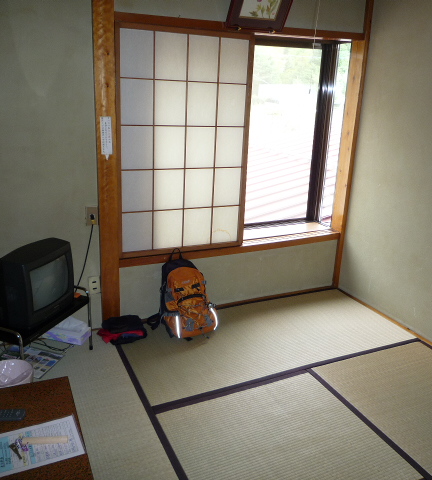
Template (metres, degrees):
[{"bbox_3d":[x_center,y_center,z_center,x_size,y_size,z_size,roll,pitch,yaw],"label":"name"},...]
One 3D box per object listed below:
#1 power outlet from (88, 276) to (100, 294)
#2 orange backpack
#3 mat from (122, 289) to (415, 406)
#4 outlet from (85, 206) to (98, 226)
[{"bbox_3d":[-0.763,0.287,2.925,0.070,0.119,0.012,-6,20,-24],"label":"power outlet"},{"bbox_3d":[-0.174,0.336,2.995,0.300,0.500,0.230,-6,8,-24],"label":"orange backpack"},{"bbox_3d":[0.345,0.646,3.058,1.830,0.050,0.872,-6,20,-24],"label":"mat"},{"bbox_3d":[-0.746,-0.141,2.783,0.070,0.119,0.012,-6,20,-24],"label":"outlet"}]

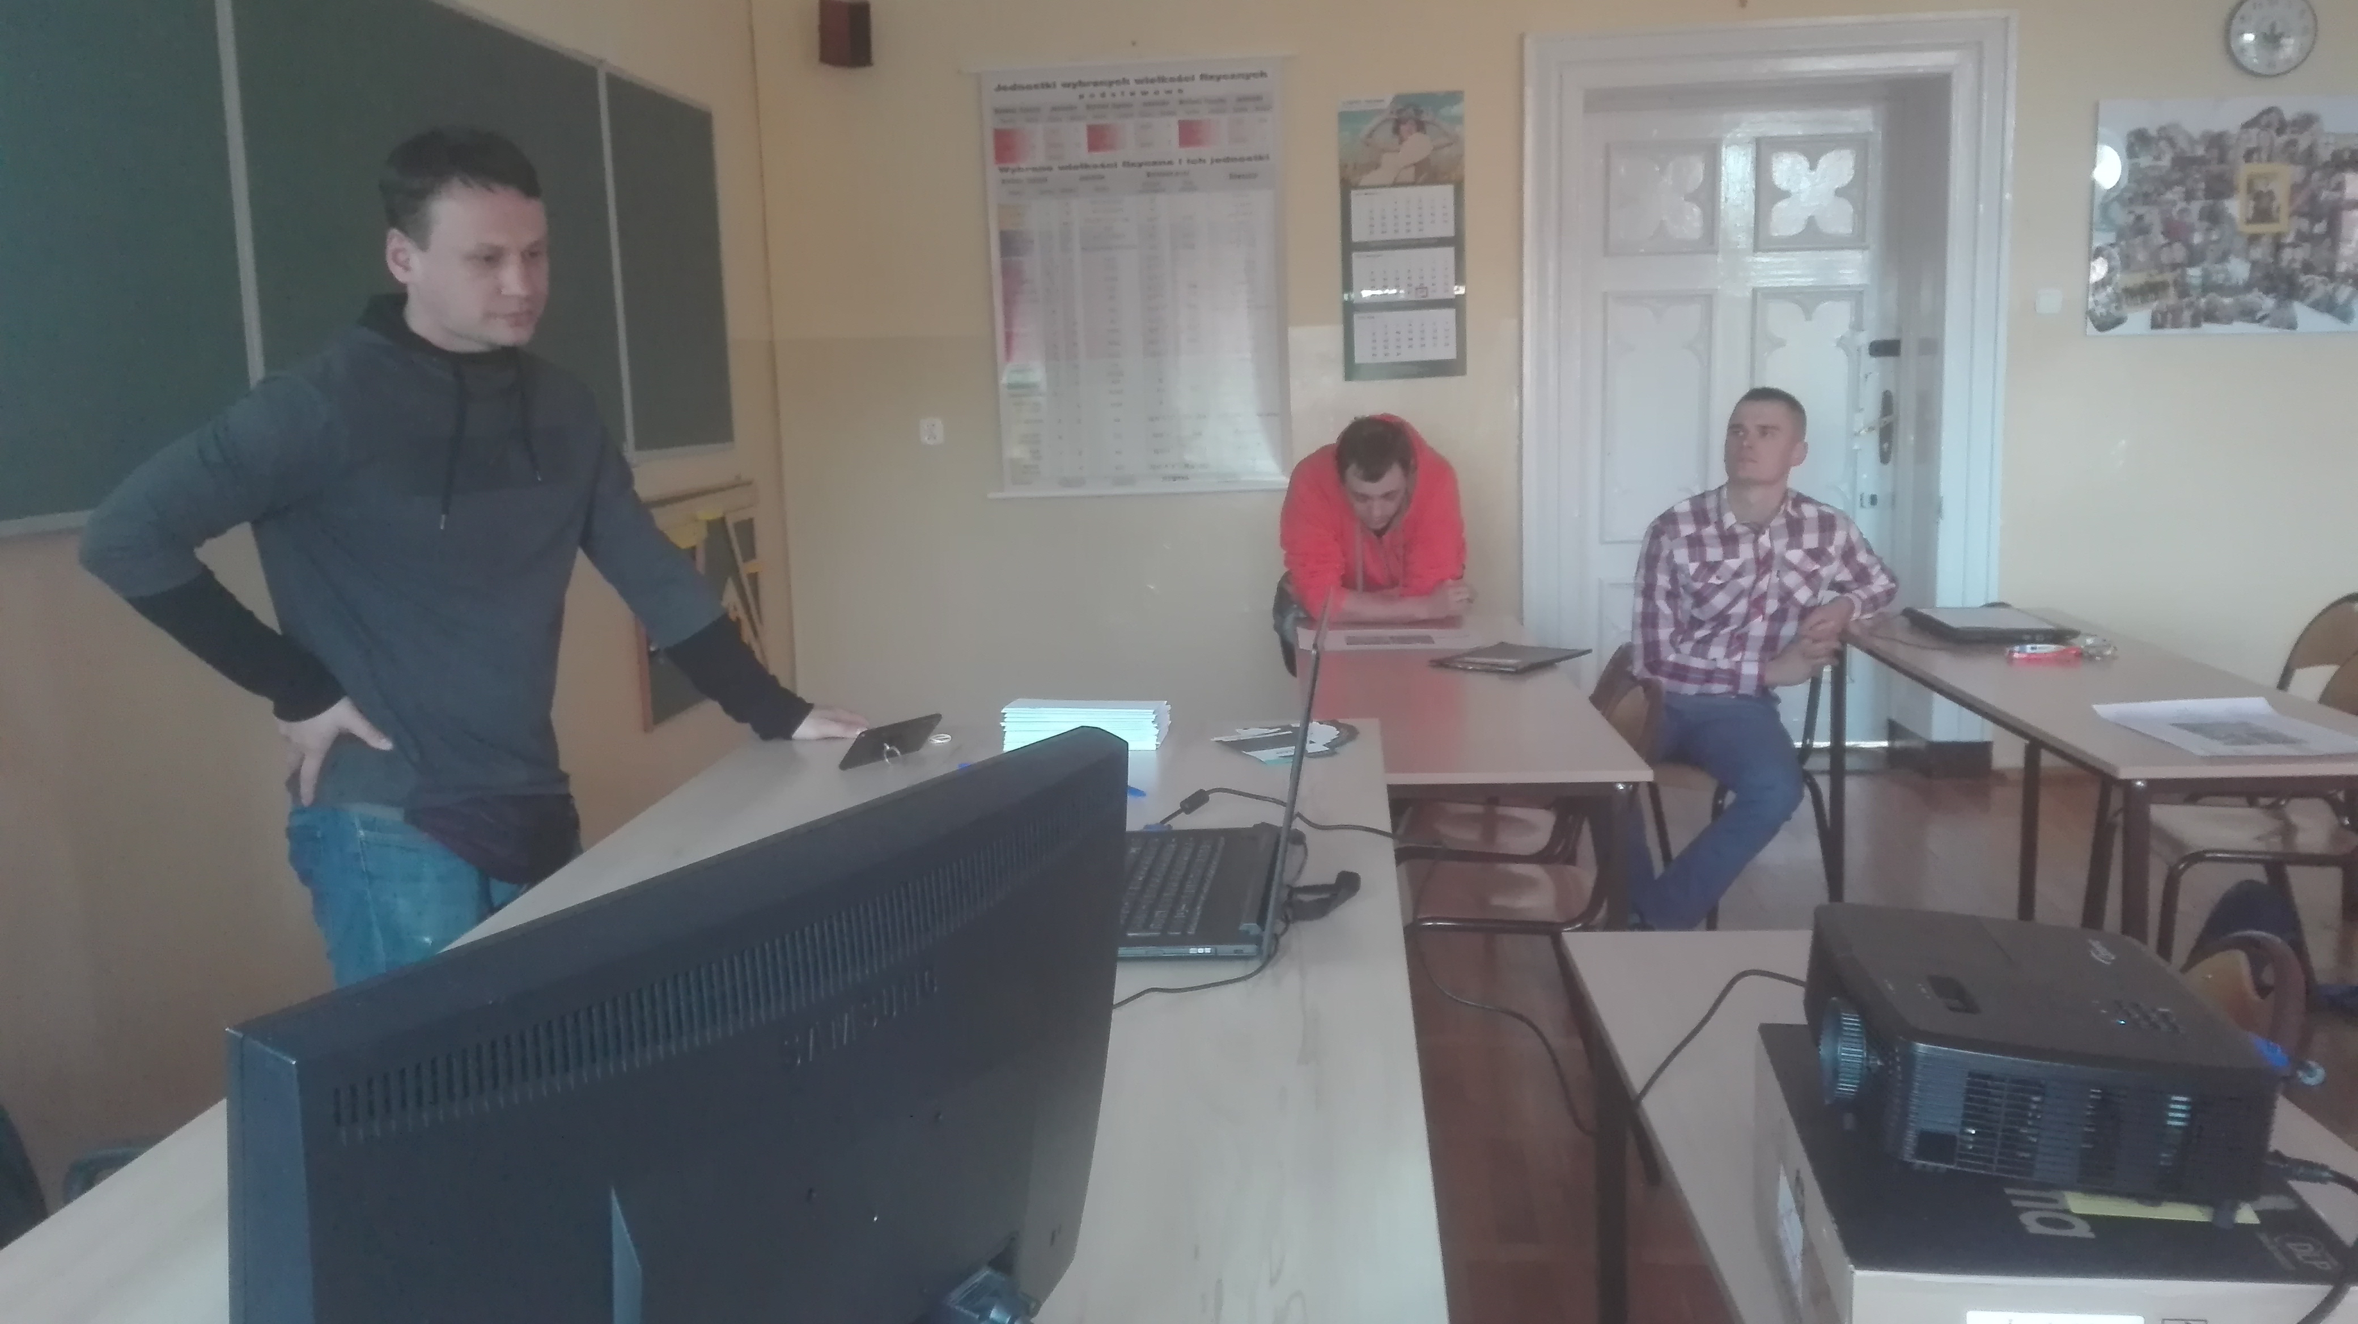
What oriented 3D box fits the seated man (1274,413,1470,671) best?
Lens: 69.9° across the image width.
[{"bbox_3d":[0.493,0.001,4.314,0.520,1.269,0.750,0,10,8],"label":"seated man"}]

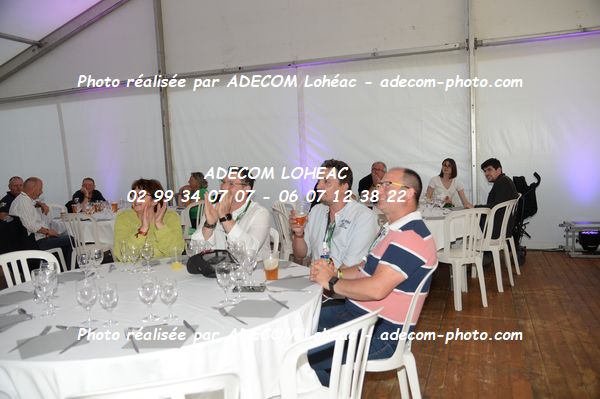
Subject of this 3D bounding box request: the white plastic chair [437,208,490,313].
[{"bbox_3d":[1.439,0.513,4.288,0.480,0.880,0.530,-4,5,-14],"label":"white plastic chair"}]

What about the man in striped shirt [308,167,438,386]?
[{"bbox_3d":[0.324,0.492,2.270,0.700,1.290,0.510,-3,5,-7],"label":"man in striped shirt"}]

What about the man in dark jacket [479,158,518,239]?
[{"bbox_3d":[2.117,0.179,5.359,0.760,1.300,0.520,-1,5,21],"label":"man in dark jacket"}]

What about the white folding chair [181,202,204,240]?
[{"bbox_3d":[-1.269,0.469,6.005,0.540,0.860,0.460,2,6,41],"label":"white folding chair"}]

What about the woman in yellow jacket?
[{"bbox_3d":[-0.938,0.496,3.109,0.520,1.260,0.760,-3,5,-9],"label":"woman in yellow jacket"}]

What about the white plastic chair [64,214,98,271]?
[{"bbox_3d":[-2.481,0.595,5.673,0.480,0.880,0.530,-1,5,21],"label":"white plastic chair"}]

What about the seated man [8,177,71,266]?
[{"bbox_3d":[-3.083,0.410,5.540,0.800,1.330,0.550,-7,7,-43],"label":"seated man"}]

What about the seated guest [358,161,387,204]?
[{"bbox_3d":[0.960,0.178,5.638,0.530,1.290,0.780,-3,5,-3],"label":"seated guest"}]

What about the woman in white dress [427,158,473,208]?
[{"bbox_3d":[1.759,0.155,5.536,0.530,1.270,0.680,-1,5,22],"label":"woman in white dress"}]

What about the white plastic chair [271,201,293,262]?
[{"bbox_3d":[-0.096,0.504,4.809,0.550,0.880,0.450,-7,6,-41],"label":"white plastic chair"}]

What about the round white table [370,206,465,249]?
[{"bbox_3d":[1.103,0.488,5.009,1.560,0.750,1.560,-3,5,0],"label":"round white table"}]

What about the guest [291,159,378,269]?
[{"bbox_3d":[0.211,0.439,2.717,0.740,1.330,0.560,-7,6,-41],"label":"guest"}]

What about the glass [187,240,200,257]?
[{"bbox_3d":[-0.577,0.307,2.549,0.070,0.155,0.070,-3,5,0],"label":"glass"}]

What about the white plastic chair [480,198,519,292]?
[{"bbox_3d":[1.892,0.450,4.775,0.480,0.880,0.530,-7,6,-40],"label":"white plastic chair"}]

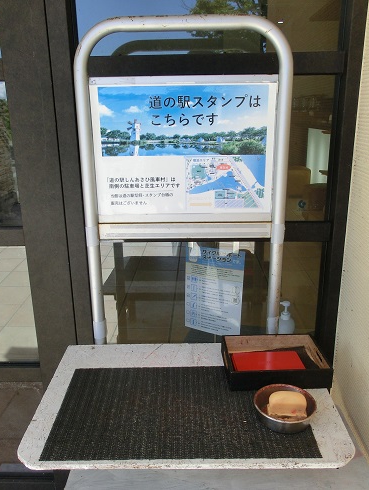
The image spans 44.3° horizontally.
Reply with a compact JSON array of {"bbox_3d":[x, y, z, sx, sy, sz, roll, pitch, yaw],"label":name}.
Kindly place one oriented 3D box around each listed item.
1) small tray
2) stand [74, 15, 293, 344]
[{"bbox_3d":[0.208,0.269,1.056,0.221,0.047,0.163,-1,16,-1],"label":"small tray"},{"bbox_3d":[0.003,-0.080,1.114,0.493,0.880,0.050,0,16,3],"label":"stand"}]

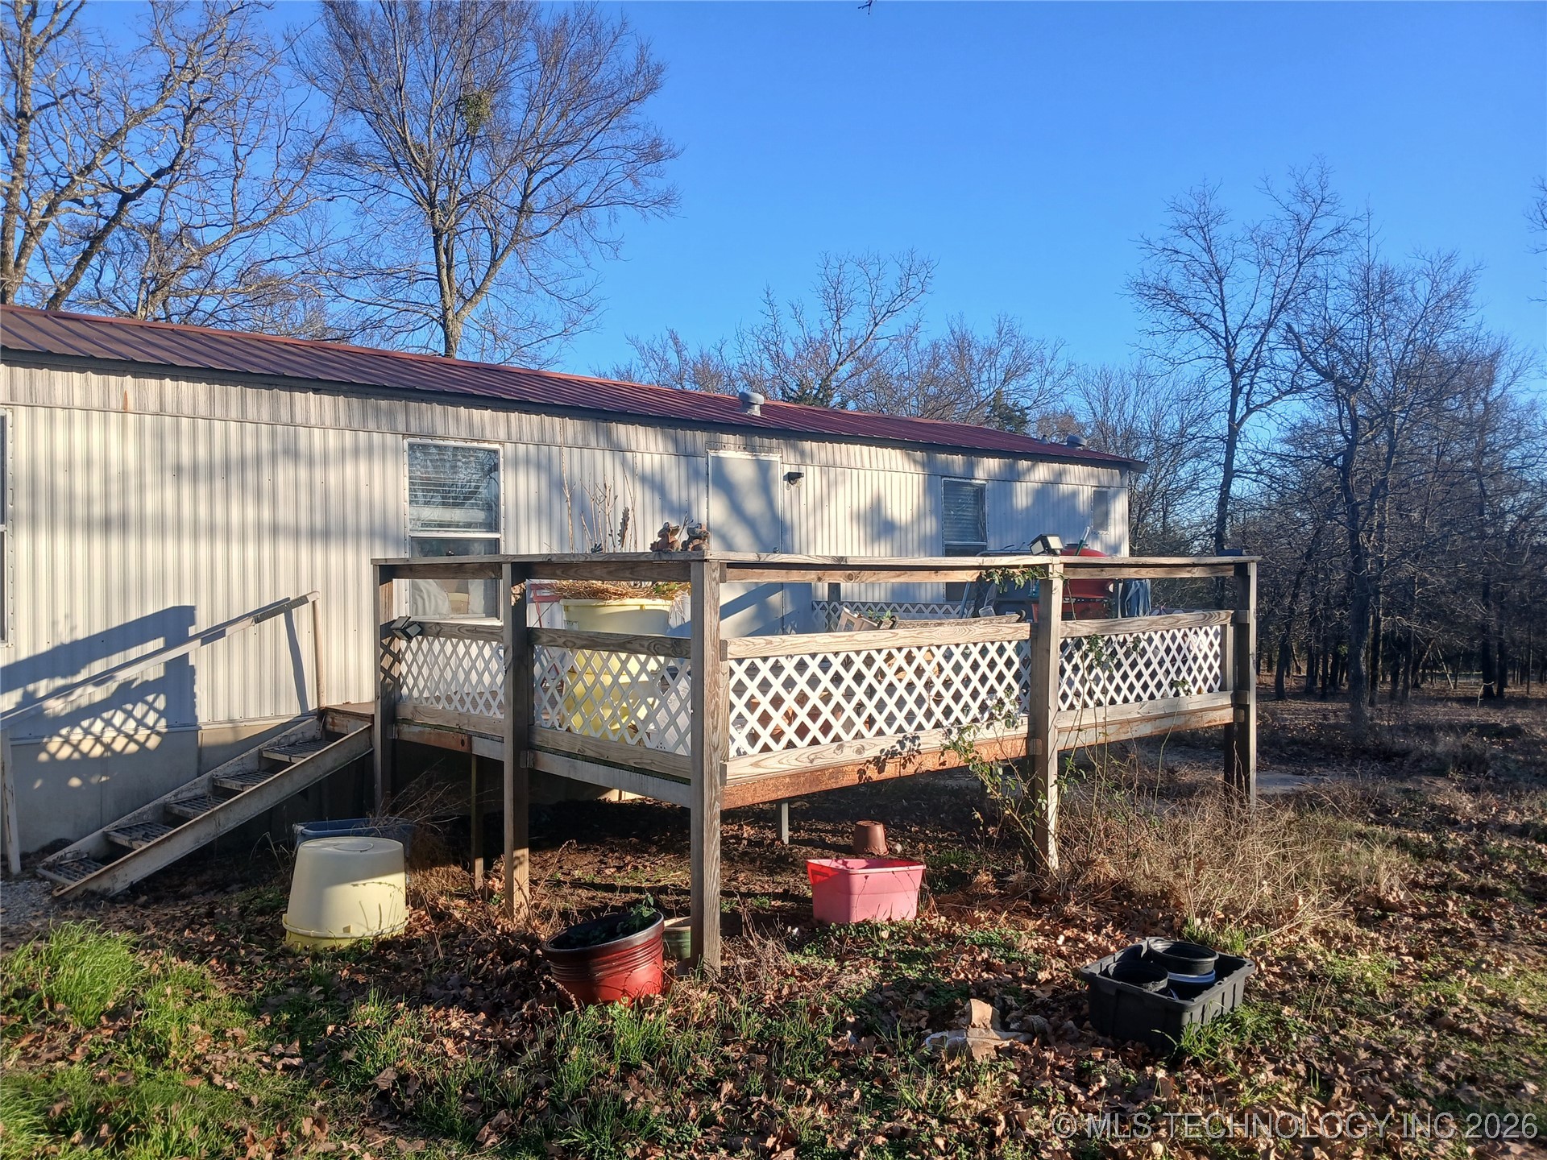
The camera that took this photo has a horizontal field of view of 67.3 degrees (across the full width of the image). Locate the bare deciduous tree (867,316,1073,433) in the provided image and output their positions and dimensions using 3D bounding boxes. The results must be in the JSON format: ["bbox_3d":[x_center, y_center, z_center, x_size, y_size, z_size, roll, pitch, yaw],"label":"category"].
[{"bbox_3d":[4.450,-2.184,26.986,4.800,7.900,4.800,0,0,0],"label":"bare deciduous tree"}]

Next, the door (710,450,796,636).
[{"bbox_3d":[-0.257,-0.157,10.529,0.880,1.950,0.070,0,1,-39],"label":"door"}]

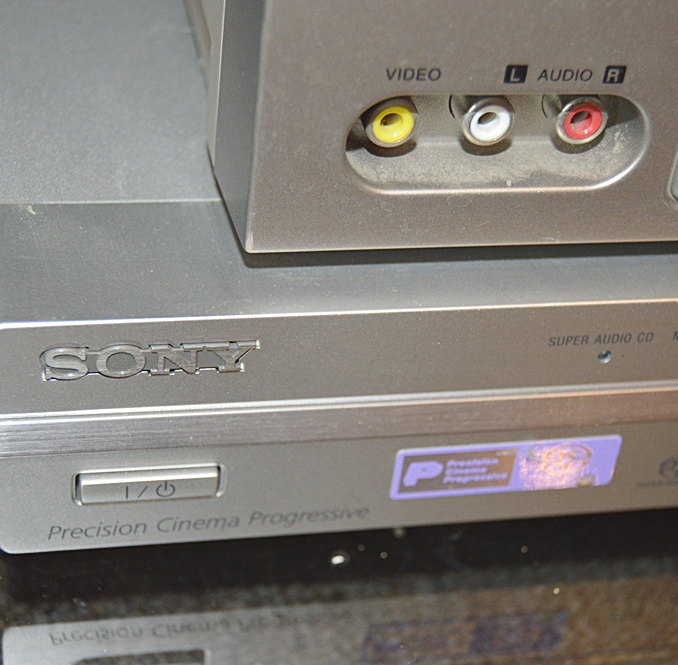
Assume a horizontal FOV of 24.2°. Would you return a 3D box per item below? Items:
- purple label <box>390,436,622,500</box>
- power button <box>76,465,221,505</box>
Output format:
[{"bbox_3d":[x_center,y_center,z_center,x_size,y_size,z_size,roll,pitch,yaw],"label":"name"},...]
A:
[{"bbox_3d":[0.029,0.024,0.275,0.041,0.011,0.001,-2,37,-13],"label":"purple label"},{"bbox_3d":[-0.031,0.025,0.260,0.022,0.006,0.003,-2,37,-13],"label":"power button"}]

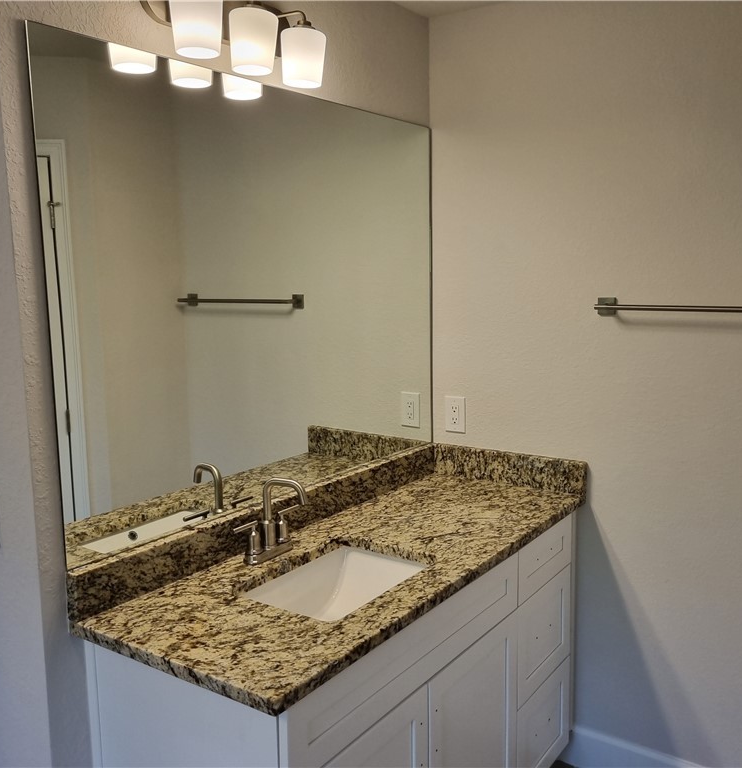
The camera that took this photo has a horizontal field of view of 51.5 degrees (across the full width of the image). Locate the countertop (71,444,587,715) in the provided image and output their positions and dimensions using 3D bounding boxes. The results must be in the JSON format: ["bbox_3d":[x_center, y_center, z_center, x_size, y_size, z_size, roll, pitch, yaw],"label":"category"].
[{"bbox_3d":[0.031,0.376,1.981,0.559,0.126,1.440,5,9,35],"label":"countertop"}]

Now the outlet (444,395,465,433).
[{"bbox_3d":[0.290,0.107,2.643,0.078,0.124,0.008,5,9,35],"label":"outlet"}]

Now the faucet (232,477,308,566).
[{"bbox_3d":[-0.218,0.331,1.869,0.162,0.203,0.235,5,9,35],"label":"faucet"}]

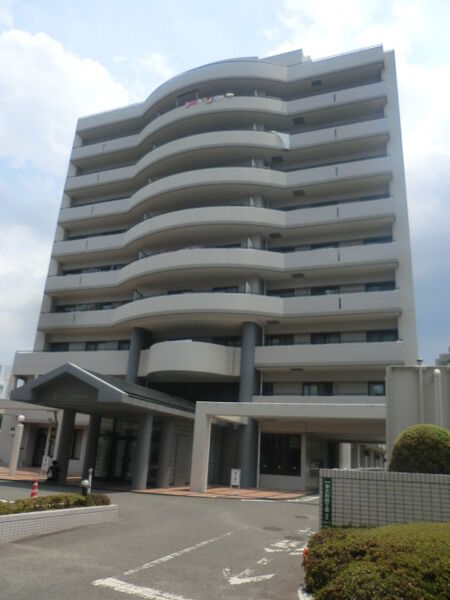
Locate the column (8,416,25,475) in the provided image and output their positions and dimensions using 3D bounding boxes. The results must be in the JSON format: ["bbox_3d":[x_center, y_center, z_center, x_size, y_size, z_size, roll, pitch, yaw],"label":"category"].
[{"bbox_3d":[-10.807,7.591,24.350,0.400,2.930,0.400,-4,-20,20],"label":"column"}]

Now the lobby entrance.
[{"bbox_3d":[-5.636,8.566,26.631,3.974,3.160,0.500,-4,-20,20],"label":"lobby entrance"}]

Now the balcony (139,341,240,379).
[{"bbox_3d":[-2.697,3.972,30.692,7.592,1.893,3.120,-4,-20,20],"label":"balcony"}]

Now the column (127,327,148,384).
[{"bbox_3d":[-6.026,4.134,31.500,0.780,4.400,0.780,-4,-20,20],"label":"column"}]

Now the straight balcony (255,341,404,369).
[{"bbox_3d":[6.275,3.554,28.666,8.913,1.383,1.612,-4,-20,20],"label":"straight balcony"}]

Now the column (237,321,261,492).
[{"bbox_3d":[1.268,6.014,27.780,0.800,9.500,0.800,-4,-20,20],"label":"column"}]

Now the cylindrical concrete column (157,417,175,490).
[{"bbox_3d":[-3.085,7.924,24.511,0.676,3.505,0.676,3,-19,1],"label":"cylindrical concrete column"}]

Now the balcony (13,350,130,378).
[{"bbox_3d":[-11.171,4.913,34.898,10.036,1.820,1.664,-4,-20,20],"label":"balcony"}]

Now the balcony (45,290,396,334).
[{"bbox_3d":[-2.104,0.842,31.803,26.437,1.477,3.432,-4,-20,20],"label":"balcony"}]

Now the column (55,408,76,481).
[{"bbox_3d":[-7.566,6.881,22.156,0.580,3.200,0.580,-4,-20,20],"label":"column"}]

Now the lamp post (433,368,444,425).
[{"bbox_3d":[6.832,4.508,14.563,0.260,4.729,0.260,-4,-20,20],"label":"lamp post"}]

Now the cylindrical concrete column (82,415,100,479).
[{"bbox_3d":[-7.087,7.701,24.457,0.580,3.210,0.580,3,-19,1],"label":"cylindrical concrete column"}]

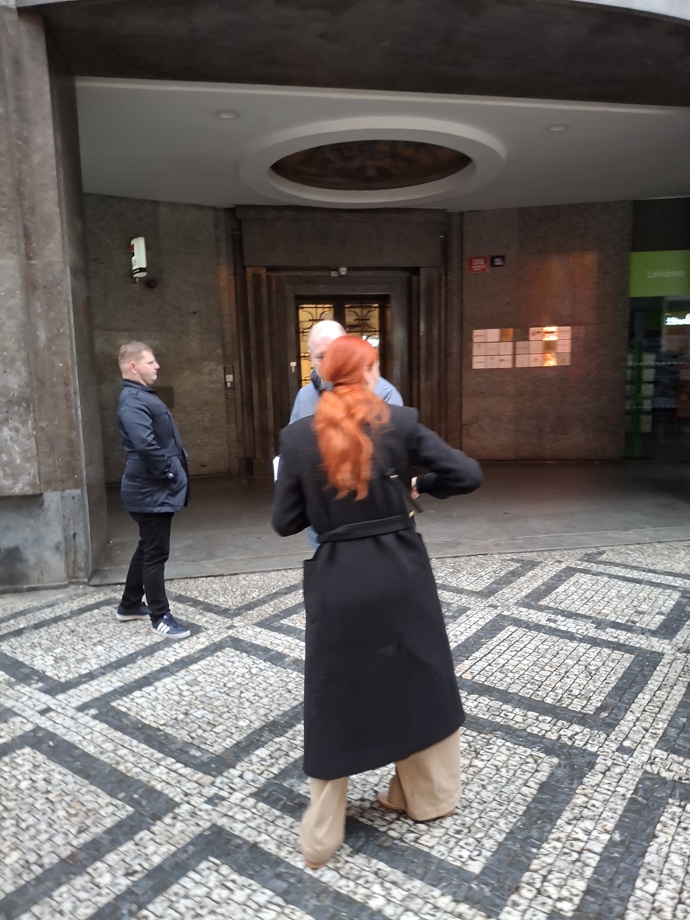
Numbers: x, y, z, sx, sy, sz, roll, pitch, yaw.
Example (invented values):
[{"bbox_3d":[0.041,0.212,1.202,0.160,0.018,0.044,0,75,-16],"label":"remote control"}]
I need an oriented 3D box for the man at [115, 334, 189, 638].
[{"bbox_3d":[-1.166,0.173,4.132,0.480,1.780,0.560,-1,8,2],"label":"man"}]

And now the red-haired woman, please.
[{"bbox_3d":[0.100,0.451,2.237,0.640,1.710,0.540,-4,9,-18],"label":"red-haired woman"}]

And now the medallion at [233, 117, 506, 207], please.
[{"bbox_3d":[0.330,-3.511,8.035,3.150,0.200,3.250,0,8,8],"label":"medallion"}]

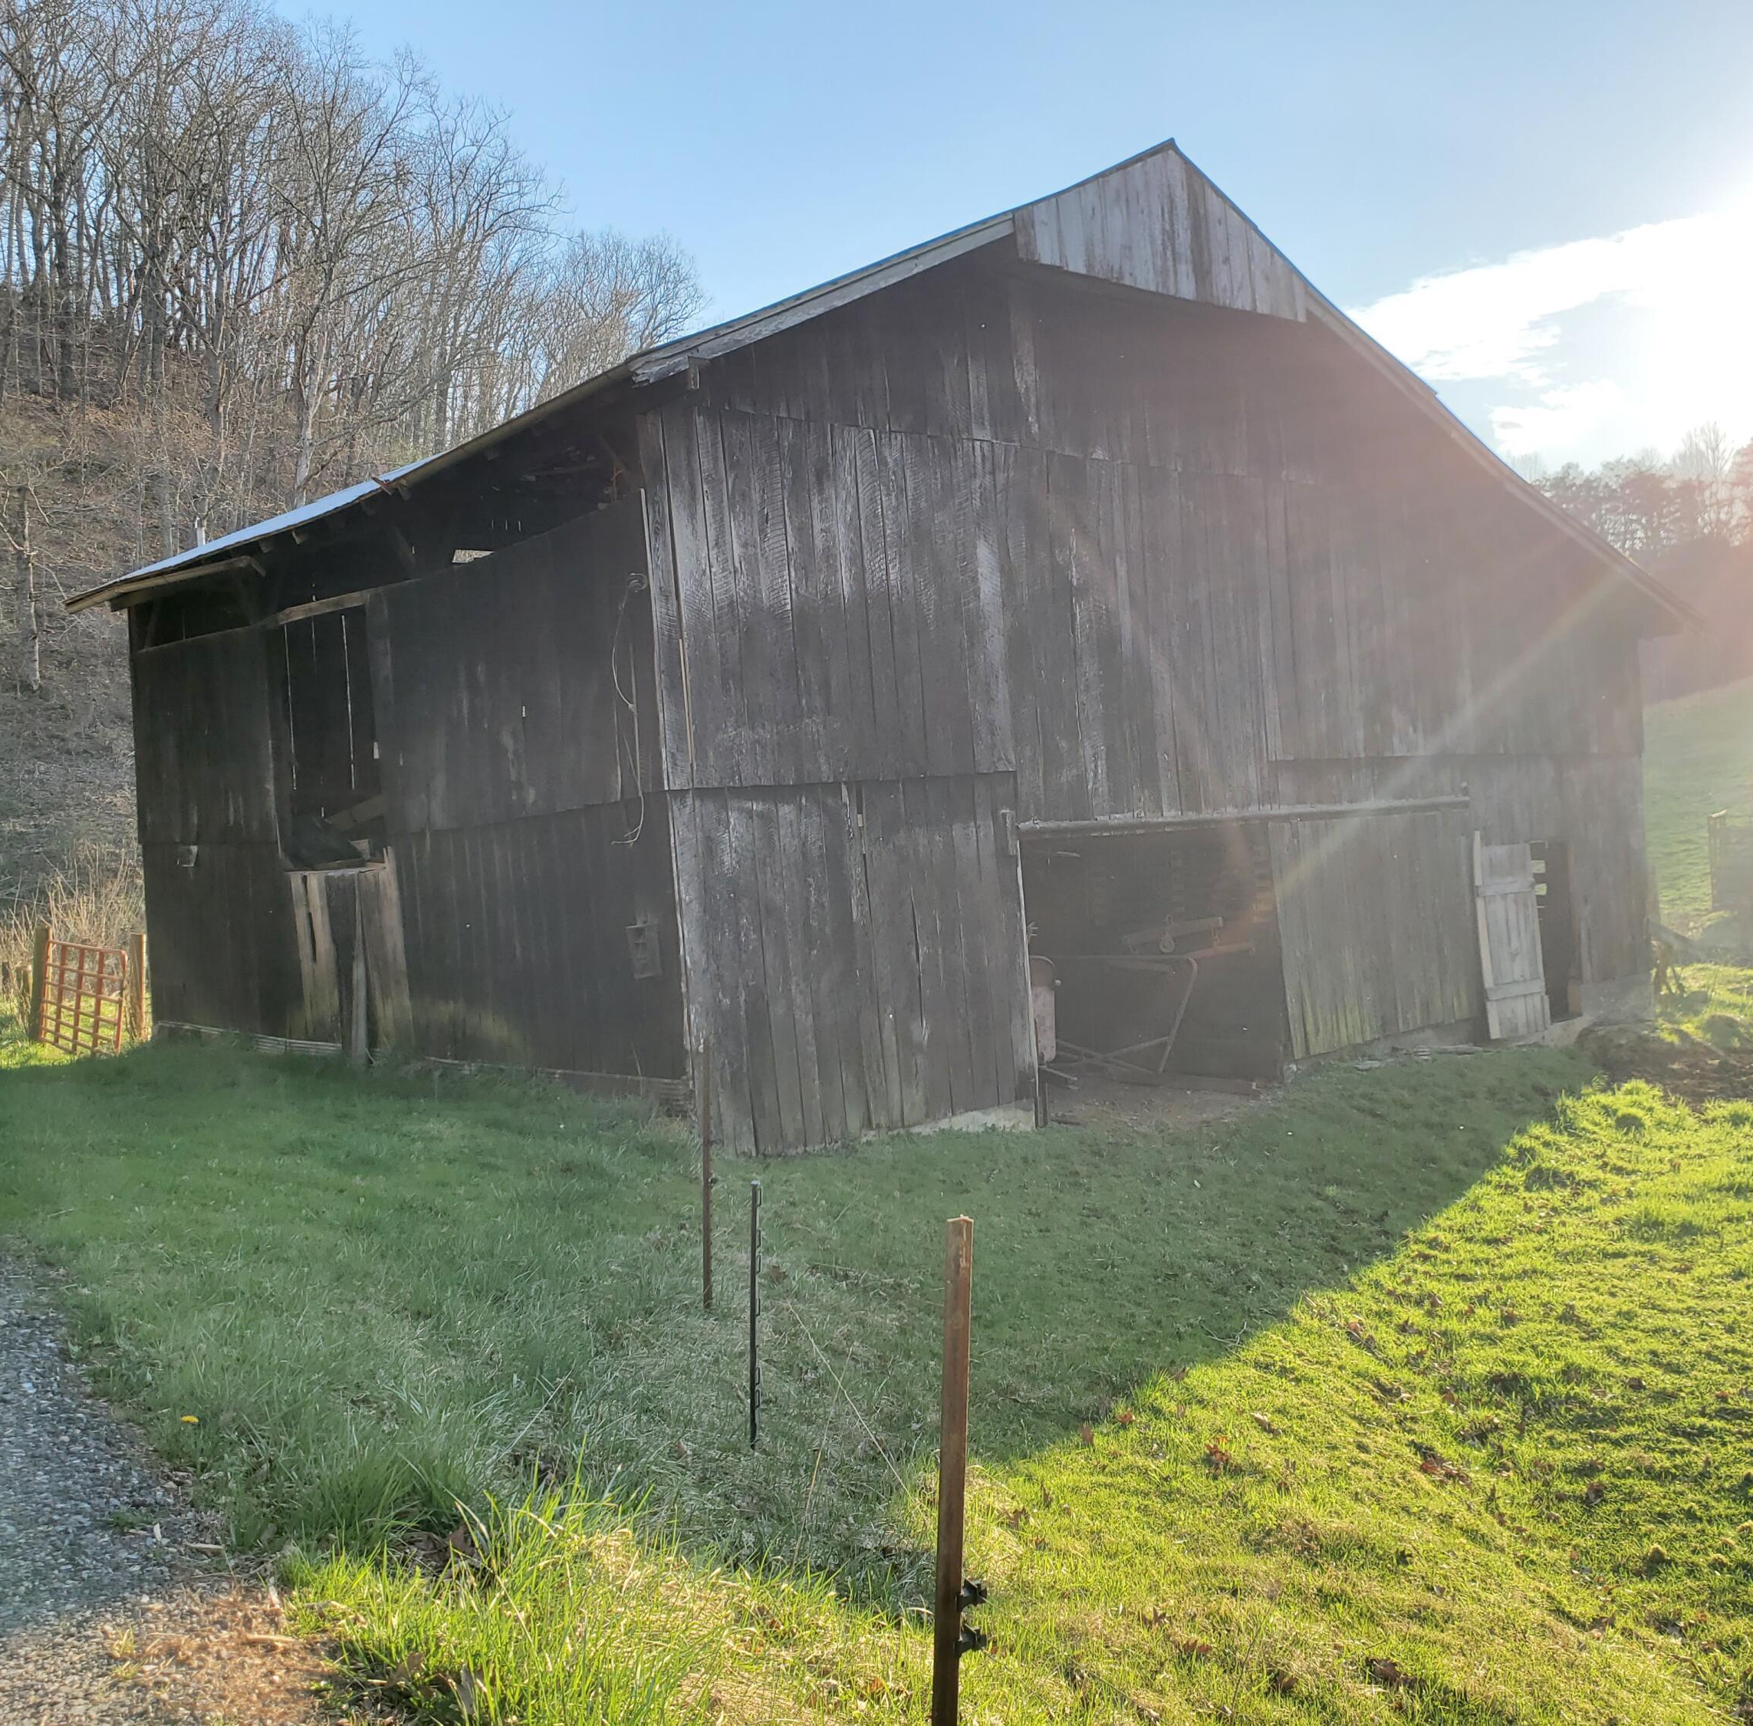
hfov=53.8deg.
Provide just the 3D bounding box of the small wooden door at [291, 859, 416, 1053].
[{"bbox_3d":[-4.523,0.823,14.803,0.100,1.620,2.070,-4,2,-42],"label":"small wooden door"}]

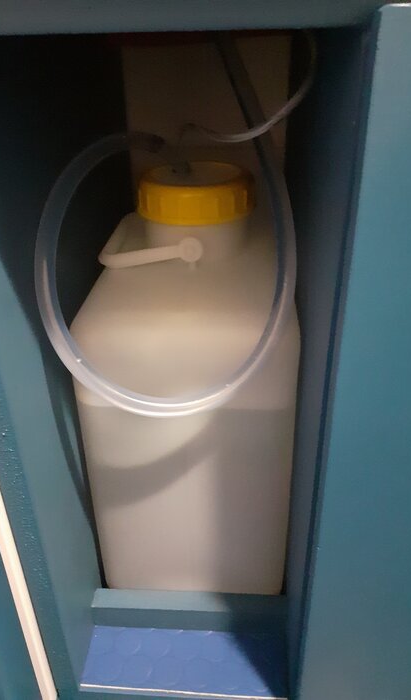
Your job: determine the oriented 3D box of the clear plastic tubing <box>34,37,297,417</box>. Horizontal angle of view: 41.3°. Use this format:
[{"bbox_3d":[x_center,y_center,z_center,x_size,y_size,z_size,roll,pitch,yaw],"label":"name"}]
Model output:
[{"bbox_3d":[-0.020,-0.098,0.389,0.173,0.245,0.205,1,29,3],"label":"clear plastic tubing"}]

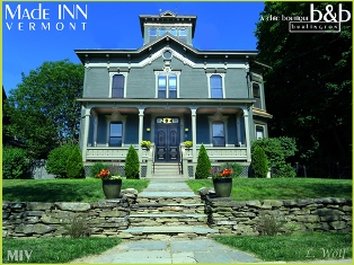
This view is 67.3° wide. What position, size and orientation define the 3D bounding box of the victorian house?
[{"bbox_3d":[0.148,-2.853,22.178,14.000,13.800,11.800,0,-12,0],"label":"victorian house"}]

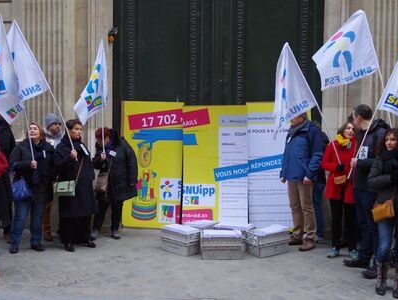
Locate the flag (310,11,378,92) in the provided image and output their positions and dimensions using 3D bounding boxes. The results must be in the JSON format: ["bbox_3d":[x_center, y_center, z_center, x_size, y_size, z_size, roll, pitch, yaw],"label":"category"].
[{"bbox_3d":[1.807,-1.227,5.550,0.820,0.967,0.220,1,2,9],"label":"flag"}]

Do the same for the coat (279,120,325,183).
[{"bbox_3d":[1.380,0.013,6.000,0.380,0.830,0.560,-1,3,-38],"label":"coat"}]

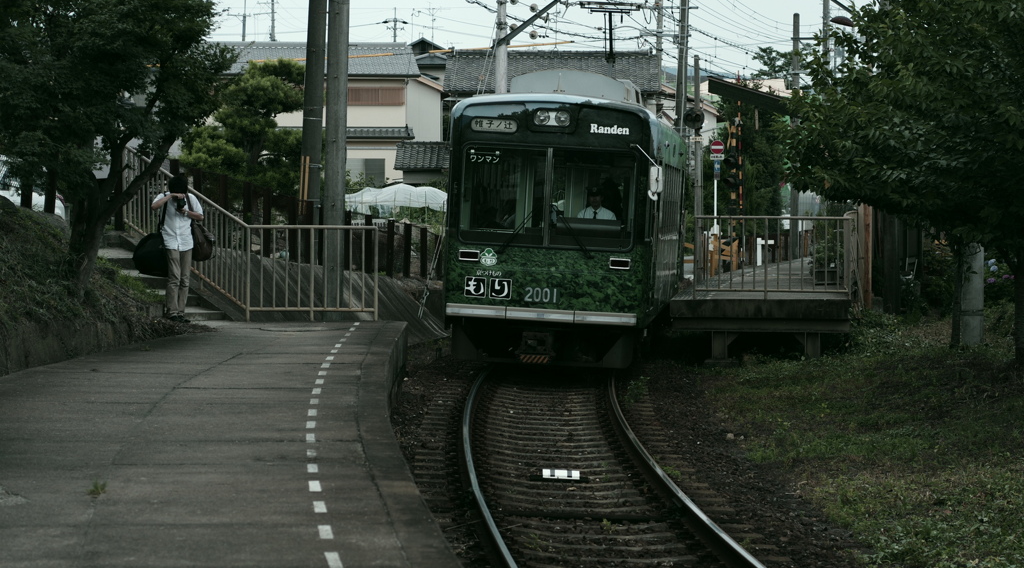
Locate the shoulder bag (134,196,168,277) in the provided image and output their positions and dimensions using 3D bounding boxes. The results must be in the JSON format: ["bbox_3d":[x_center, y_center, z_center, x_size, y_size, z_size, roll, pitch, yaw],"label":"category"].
[{"bbox_3d":[-4.179,-0.539,34.550,0.450,0.920,0.300,1,2,17],"label":"shoulder bag"}]

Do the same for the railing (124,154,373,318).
[{"bbox_3d":[-3.249,-0.658,36.424,1.500,2.070,4.300,-1,2,-28],"label":"railing"}]

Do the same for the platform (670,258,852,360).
[{"bbox_3d":[5.200,0.211,53.033,2.900,0.800,25.000,0,2,8],"label":"platform"}]

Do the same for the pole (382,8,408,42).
[{"bbox_3d":[-8.796,-13.153,224.698,1.900,15.400,0.600,0,2,0],"label":"pole"}]

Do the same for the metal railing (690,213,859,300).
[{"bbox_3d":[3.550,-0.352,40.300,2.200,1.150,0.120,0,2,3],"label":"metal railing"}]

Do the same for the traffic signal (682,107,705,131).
[{"bbox_3d":[4.458,-4.029,73.000,0.500,0.560,0.320,0,2,6],"label":"traffic signal"}]

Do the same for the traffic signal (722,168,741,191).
[{"bbox_3d":[6.040,-2.848,82.000,0.380,0.580,0.500,-1,2,-25],"label":"traffic signal"}]

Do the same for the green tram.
[{"bbox_3d":[1.089,-1.106,43.606,2.480,3.700,15.000,3,2,5],"label":"green tram"}]

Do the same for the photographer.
[{"bbox_3d":[-3.855,-0.398,34.400,0.600,1.700,0.450,0,2,-6],"label":"photographer"}]

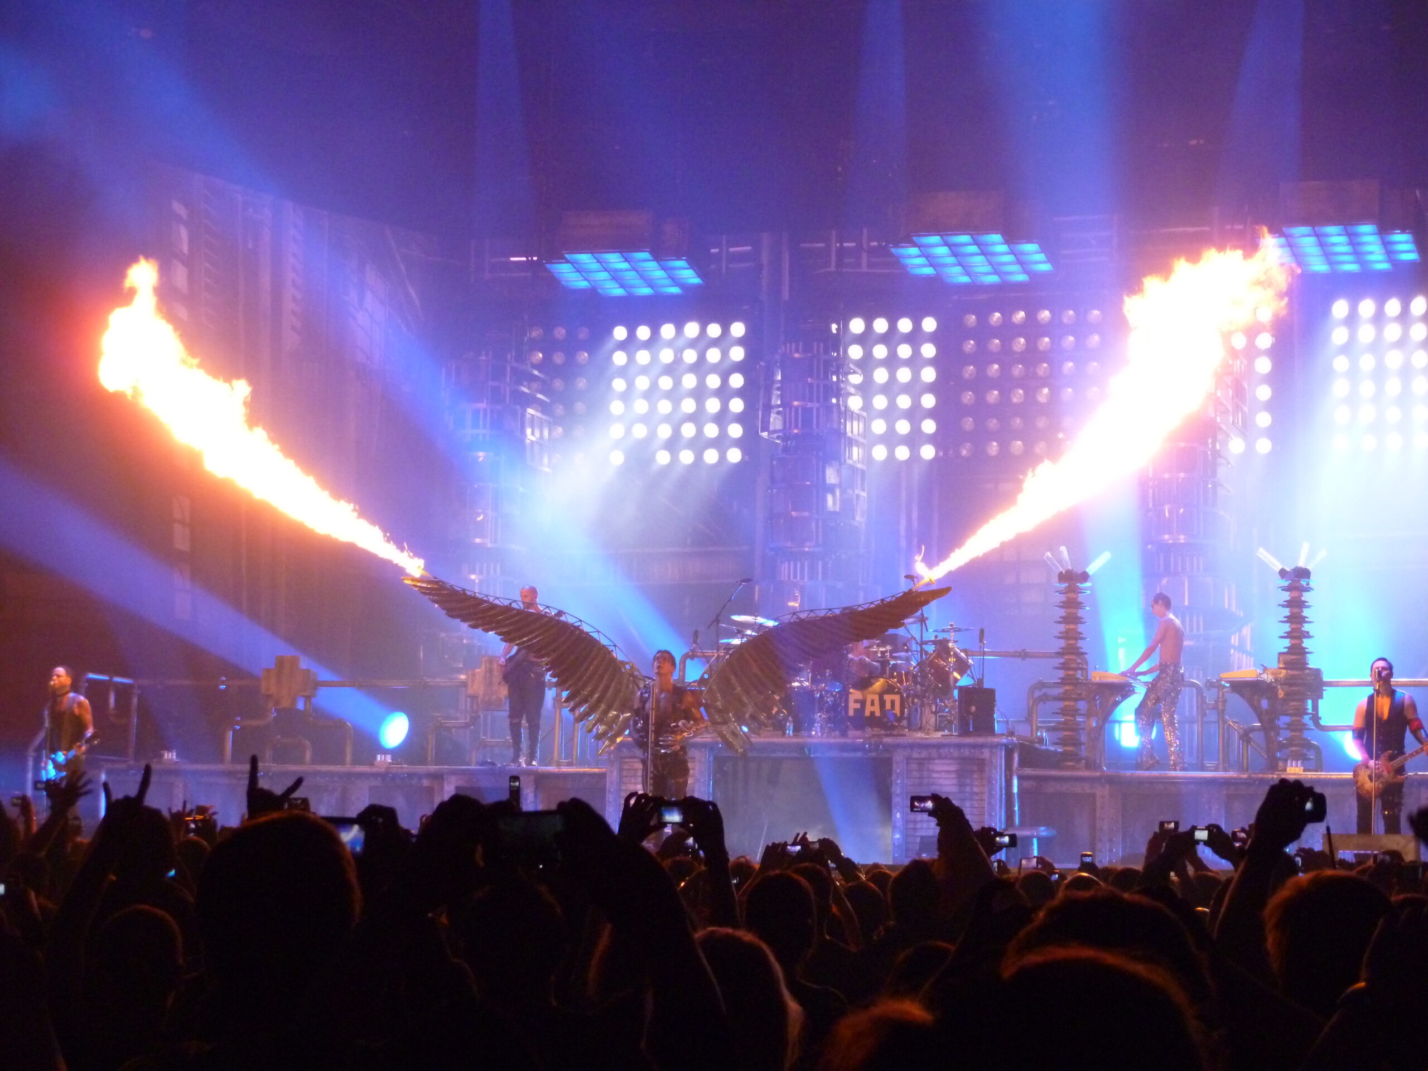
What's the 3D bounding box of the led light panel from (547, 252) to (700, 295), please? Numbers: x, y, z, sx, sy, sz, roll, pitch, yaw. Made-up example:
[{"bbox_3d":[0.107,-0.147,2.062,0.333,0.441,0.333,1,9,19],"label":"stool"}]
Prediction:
[{"bbox_3d":[-0.980,-2.872,36.000,1.680,0.200,1.300,-1,-17,21],"label":"led light panel"}]

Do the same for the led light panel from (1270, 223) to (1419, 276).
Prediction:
[{"bbox_3d":[7.039,-3.305,37.210,1.750,0.250,1.440,-1,-17,18],"label":"led light panel"}]

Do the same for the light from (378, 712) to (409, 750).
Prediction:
[{"bbox_3d":[-3.521,2.232,37.069,0.420,0.440,0.360,-4,-24,41],"label":"light"}]

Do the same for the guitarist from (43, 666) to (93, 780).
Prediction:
[{"bbox_3d":[-6.041,2.114,30.708,0.580,1.790,0.450,-2,-7,27],"label":"guitarist"}]

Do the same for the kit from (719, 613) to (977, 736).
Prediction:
[{"bbox_3d":[1.413,1.459,34.400,2.350,1.270,1.750,-1,-6,18],"label":"kit"}]

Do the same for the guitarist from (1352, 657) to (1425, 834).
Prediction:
[{"bbox_3d":[5.609,1.929,27.306,0.720,1.830,0.480,-1,-6,19],"label":"guitarist"}]

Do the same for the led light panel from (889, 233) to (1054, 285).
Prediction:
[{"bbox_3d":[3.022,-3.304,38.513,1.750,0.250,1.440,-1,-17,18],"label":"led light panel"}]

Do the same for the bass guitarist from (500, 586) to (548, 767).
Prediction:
[{"bbox_3d":[-2.057,1.525,35.800,0.560,1.940,0.460,0,-6,16],"label":"bass guitarist"}]

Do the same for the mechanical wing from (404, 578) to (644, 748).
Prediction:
[{"bbox_3d":[-1.666,1.099,28.900,2.100,1.500,0.500,-1,-6,18],"label":"mechanical wing"}]

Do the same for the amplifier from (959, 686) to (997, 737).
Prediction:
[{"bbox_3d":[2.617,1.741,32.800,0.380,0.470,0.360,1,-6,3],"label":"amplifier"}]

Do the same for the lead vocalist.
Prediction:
[{"bbox_3d":[-0.412,1.923,29.400,0.660,1.830,0.500,0,-6,14],"label":"lead vocalist"}]

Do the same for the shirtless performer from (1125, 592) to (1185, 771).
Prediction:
[{"bbox_3d":[4.546,1.500,34.000,0.660,1.840,0.500,0,-6,15],"label":"shirtless performer"}]

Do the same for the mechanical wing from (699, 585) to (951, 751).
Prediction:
[{"bbox_3d":[0.989,1.188,29.400,2.200,1.450,0.550,0,-6,13],"label":"mechanical wing"}]

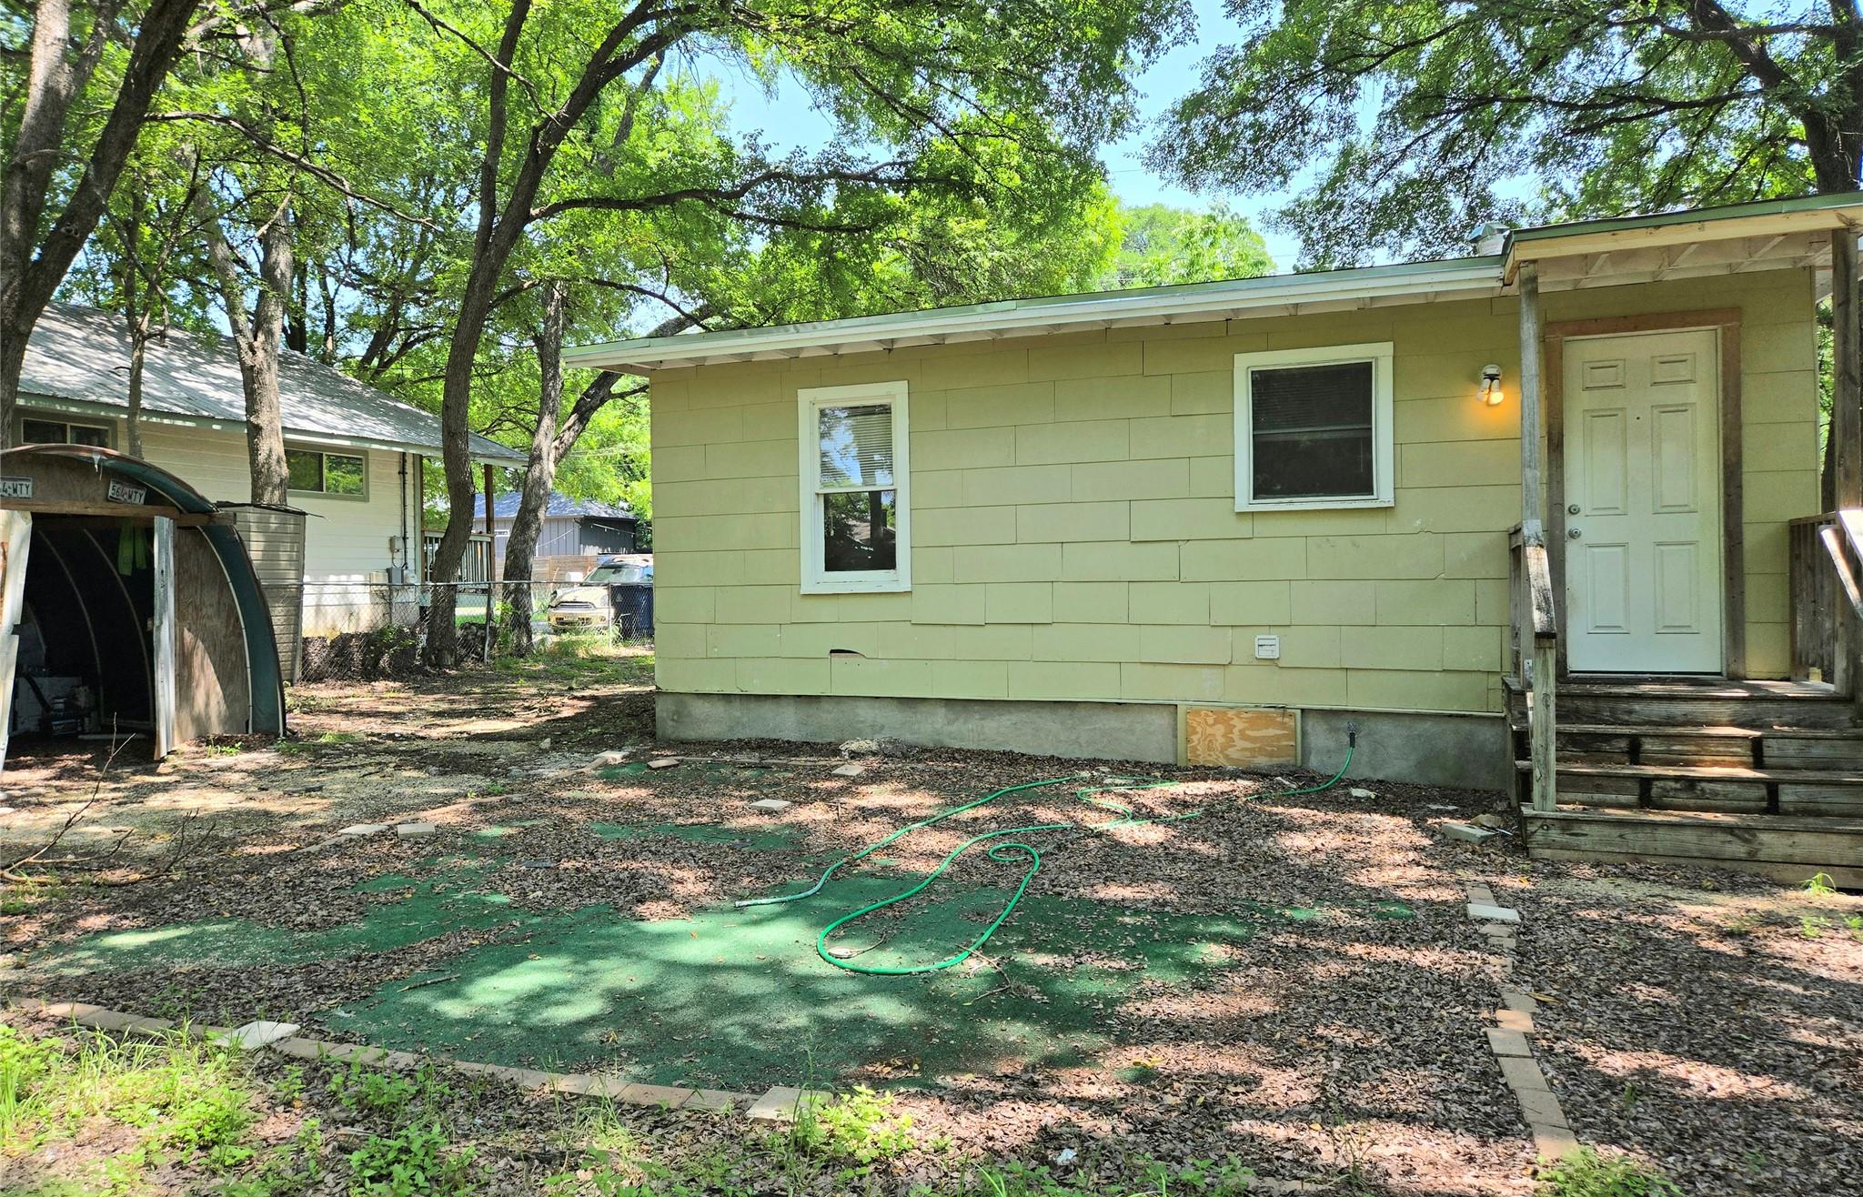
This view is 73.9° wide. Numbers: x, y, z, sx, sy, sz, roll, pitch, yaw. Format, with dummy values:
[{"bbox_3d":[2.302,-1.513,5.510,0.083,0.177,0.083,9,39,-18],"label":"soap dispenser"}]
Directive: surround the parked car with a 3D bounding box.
[{"bbox_3d":[-6.000,-0.050,24.500,1.710,1.430,3.740,0,2,20],"label":"parked car"}]

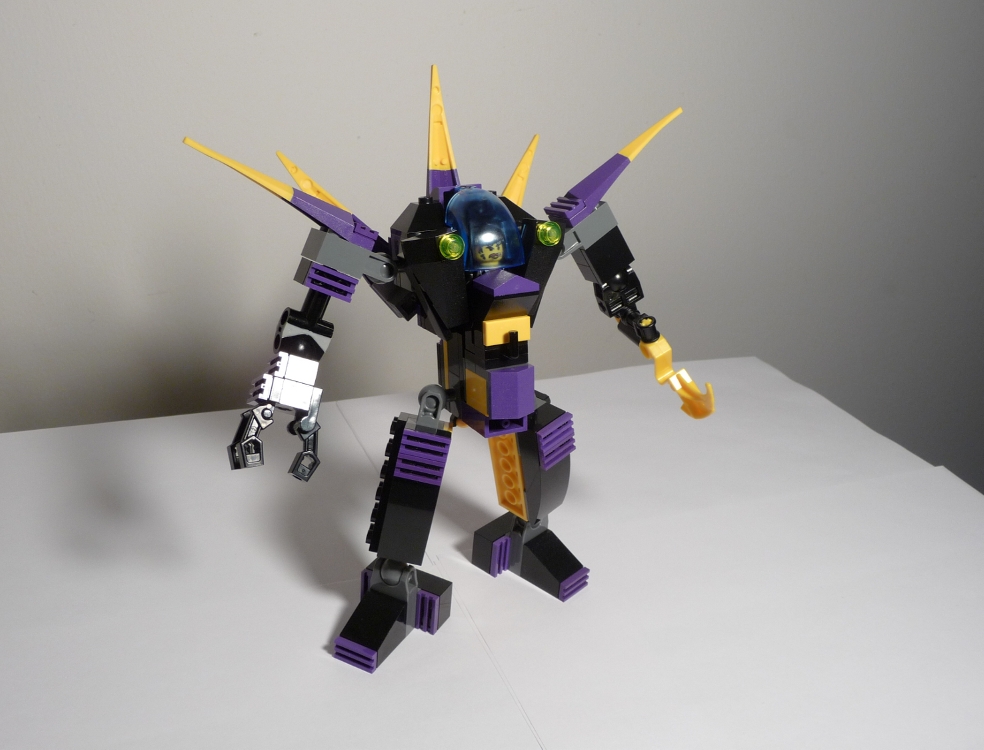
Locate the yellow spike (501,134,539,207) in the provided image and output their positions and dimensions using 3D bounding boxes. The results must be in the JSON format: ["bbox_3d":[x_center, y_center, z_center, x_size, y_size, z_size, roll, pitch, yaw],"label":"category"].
[{"bbox_3d":[0.011,-0.078,0.355,0.005,0.036,0.009,5,-22,48],"label":"yellow spike"}]

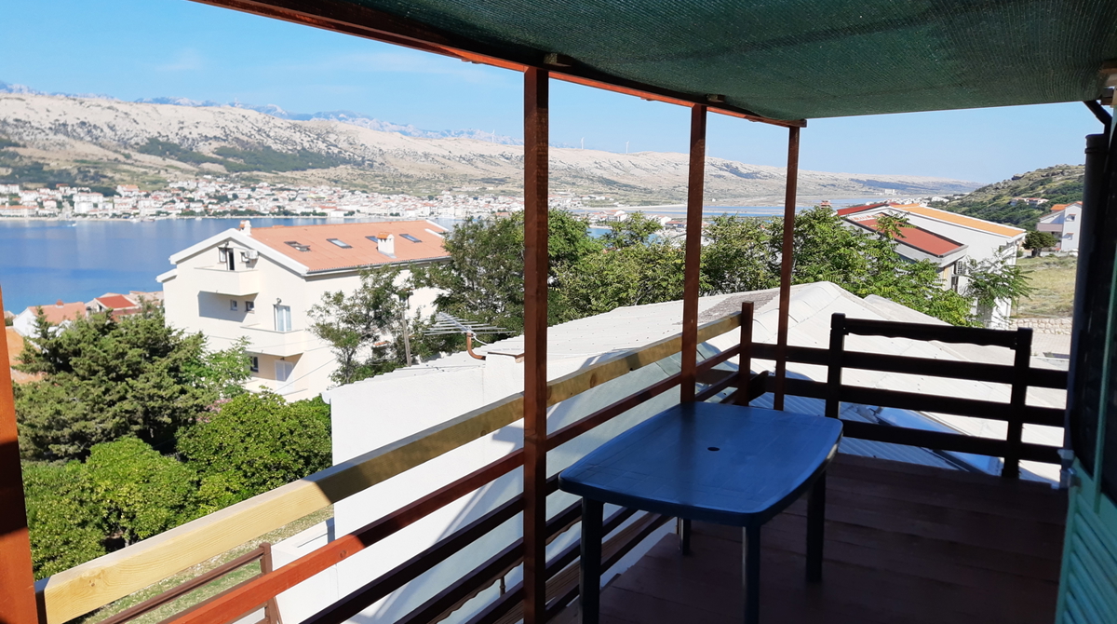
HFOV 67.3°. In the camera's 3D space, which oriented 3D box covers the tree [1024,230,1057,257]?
[{"bbox_3d":[61.341,-8.685,106.907,3.800,3.378,3.800,5,10,29],"label":"tree"}]

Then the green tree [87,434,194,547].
[{"bbox_3d":[-6.289,2.771,12.796,1.600,1.787,1.600,-4,10,-27],"label":"green tree"}]

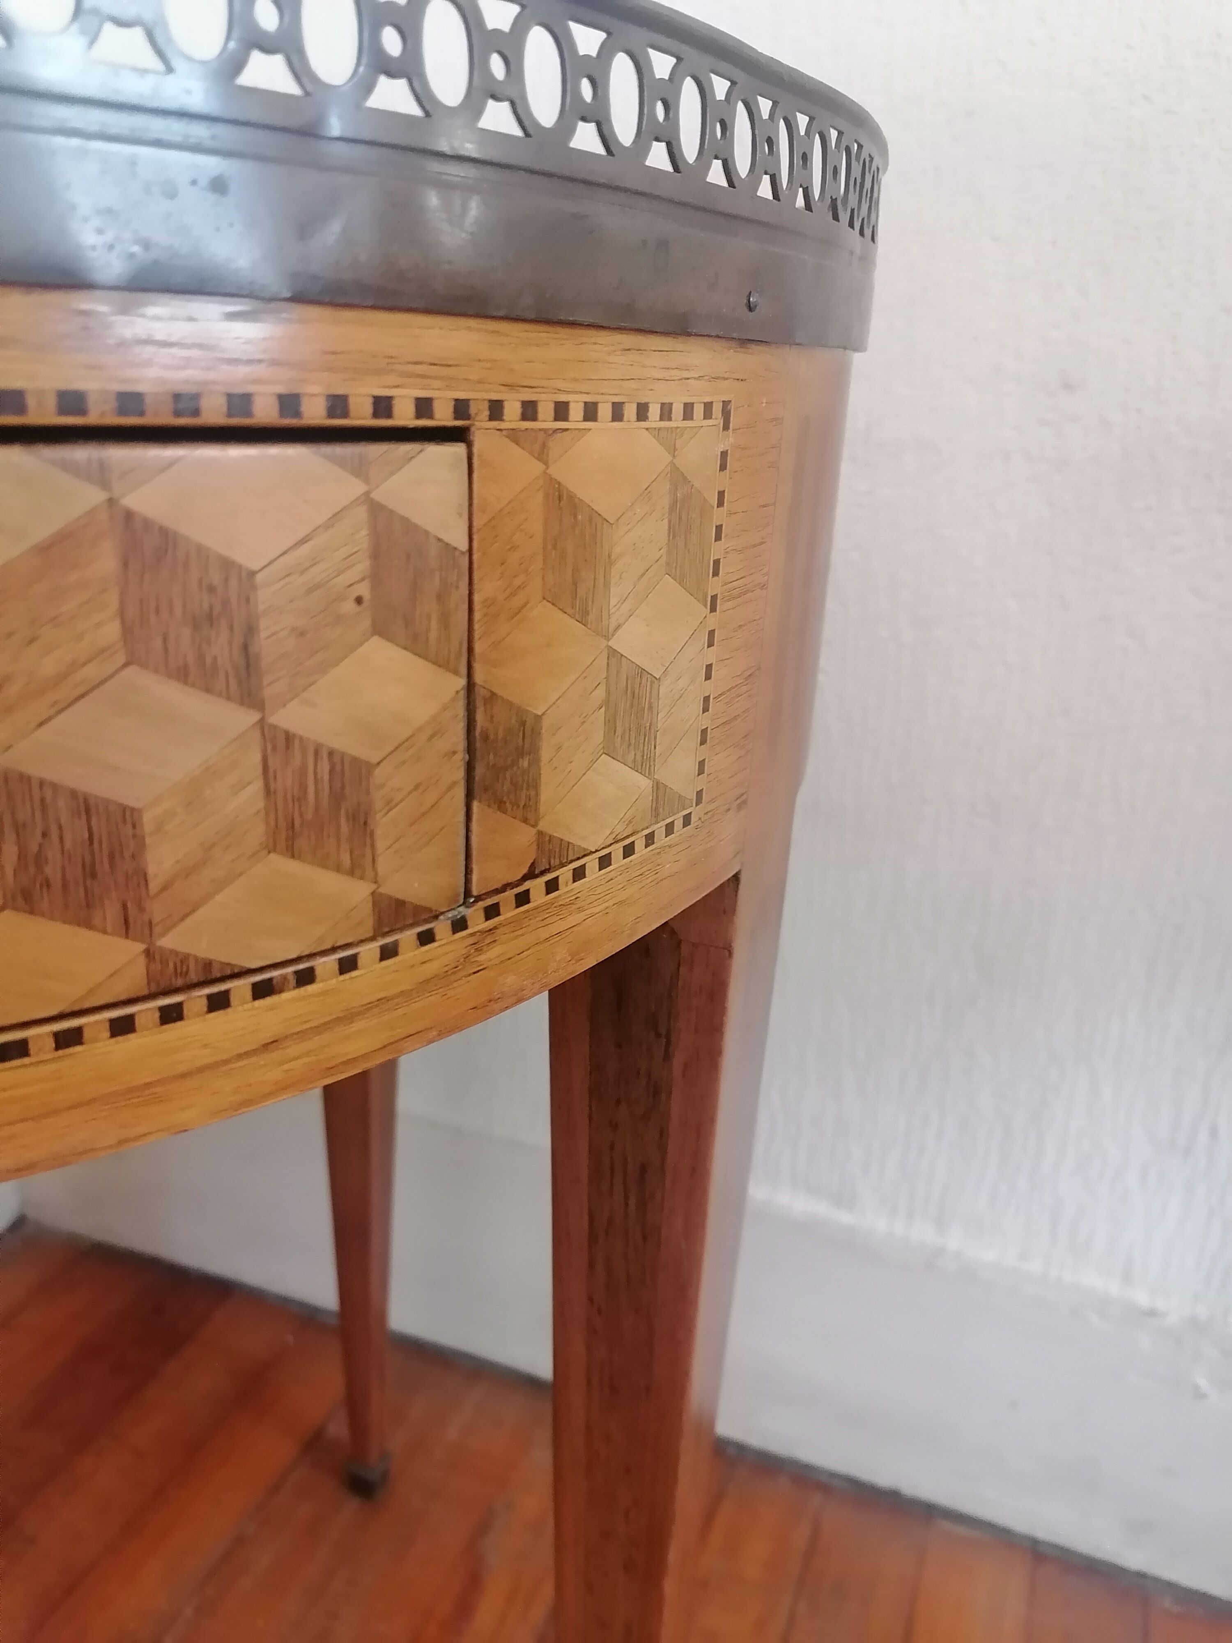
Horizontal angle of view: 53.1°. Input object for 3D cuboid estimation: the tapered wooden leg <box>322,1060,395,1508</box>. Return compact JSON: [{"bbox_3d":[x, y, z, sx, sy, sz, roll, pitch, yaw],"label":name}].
[{"bbox_3d":[-0.145,0.154,0.693,0.043,0.564,0.043,10,21,18],"label":"tapered wooden leg"}]

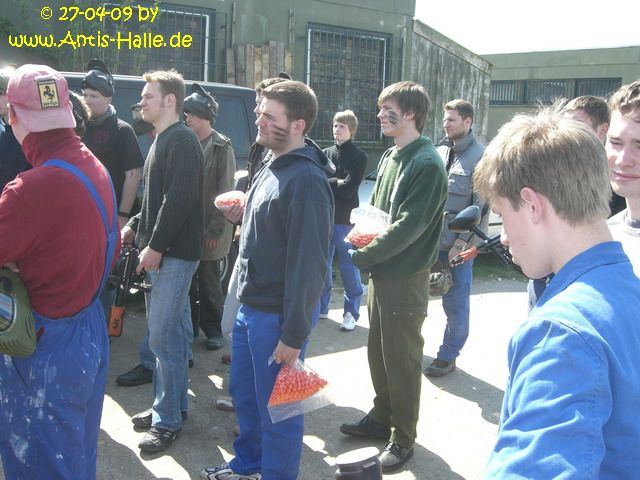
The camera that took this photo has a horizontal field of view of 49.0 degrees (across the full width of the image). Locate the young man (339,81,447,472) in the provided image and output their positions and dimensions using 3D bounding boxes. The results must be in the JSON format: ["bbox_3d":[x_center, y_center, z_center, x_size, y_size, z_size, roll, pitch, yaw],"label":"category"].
[{"bbox_3d":[0.376,0.167,3.337,0.500,1.790,0.520,-2,10,-22],"label":"young man"}]

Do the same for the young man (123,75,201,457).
[{"bbox_3d":[-0.752,0.108,3.373,0.430,1.790,0.500,-2,10,-25],"label":"young man"}]

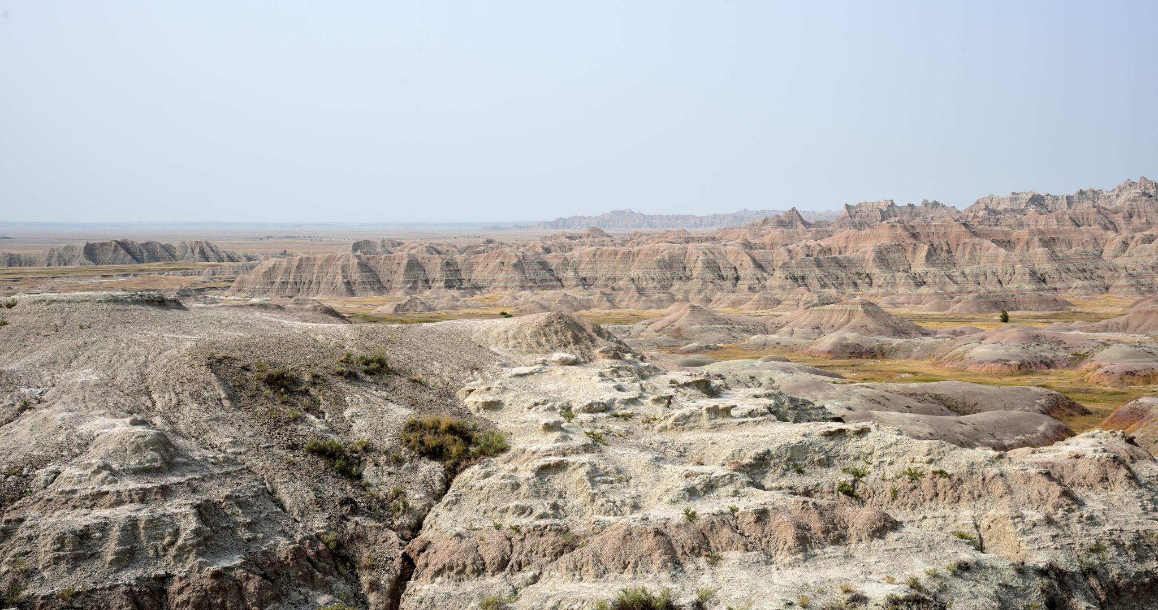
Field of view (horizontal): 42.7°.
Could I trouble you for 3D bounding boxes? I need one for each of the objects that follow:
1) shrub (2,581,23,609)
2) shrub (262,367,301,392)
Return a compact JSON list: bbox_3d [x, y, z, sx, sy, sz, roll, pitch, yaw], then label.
[{"bbox_3d":[-8.425,4.311,22.000,0.296,0.372,0.251,0,3,0],"label":"shrub"},{"bbox_3d":[-8.460,2.131,42.000,1.130,0.626,0.960,0,3,0],"label":"shrub"}]

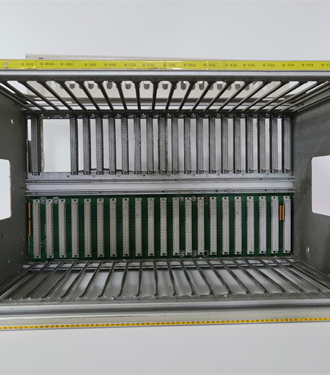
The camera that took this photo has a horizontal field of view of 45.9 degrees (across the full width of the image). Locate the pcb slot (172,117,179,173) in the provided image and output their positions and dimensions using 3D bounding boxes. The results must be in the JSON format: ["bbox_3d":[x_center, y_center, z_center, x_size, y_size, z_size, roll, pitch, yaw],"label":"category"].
[{"bbox_3d":[0.018,-0.069,0.636,0.011,0.094,0.012,-1,1,-2],"label":"pcb slot"}]

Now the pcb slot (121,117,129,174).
[{"bbox_3d":[-0.065,-0.068,0.632,0.011,0.094,0.013,-1,1,-3],"label":"pcb slot"}]

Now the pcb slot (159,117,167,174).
[{"bbox_3d":[-0.004,-0.068,0.635,0.011,0.094,0.013,-1,1,-3],"label":"pcb slot"}]

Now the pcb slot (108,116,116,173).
[{"bbox_3d":[-0.084,-0.068,0.632,0.011,0.094,0.012,-1,1,-2],"label":"pcb slot"}]

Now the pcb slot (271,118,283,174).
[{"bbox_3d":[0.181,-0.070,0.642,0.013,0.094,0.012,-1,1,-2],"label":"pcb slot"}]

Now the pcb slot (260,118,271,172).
[{"bbox_3d":[0.159,-0.070,0.643,0.011,0.094,0.013,-1,1,-3],"label":"pcb slot"}]

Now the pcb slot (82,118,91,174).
[{"bbox_3d":[-0.126,-0.067,0.629,0.011,0.094,0.013,-1,1,-3],"label":"pcb slot"}]

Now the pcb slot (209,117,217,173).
[{"bbox_3d":[0.077,-0.069,0.639,0.011,0.094,0.013,-1,1,-3],"label":"pcb slot"}]

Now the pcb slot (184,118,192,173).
[{"bbox_3d":[0.037,-0.069,0.637,0.011,0.094,0.013,-1,1,-3],"label":"pcb slot"}]

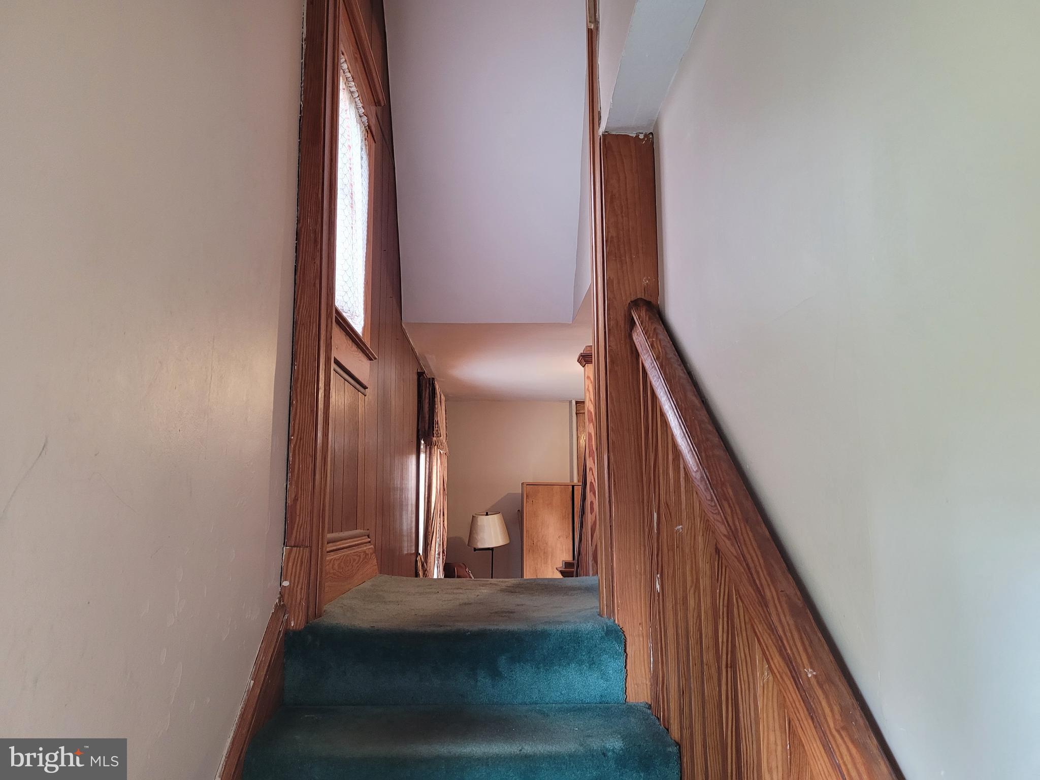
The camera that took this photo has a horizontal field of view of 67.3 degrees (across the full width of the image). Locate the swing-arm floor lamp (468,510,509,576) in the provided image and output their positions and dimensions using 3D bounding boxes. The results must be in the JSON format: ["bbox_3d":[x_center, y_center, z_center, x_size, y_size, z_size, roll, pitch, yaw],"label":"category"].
[{"bbox_3d":[-0.231,1.653,5.713,0.320,1.500,0.320,0,-9,-2],"label":"swing-arm floor lamp"}]

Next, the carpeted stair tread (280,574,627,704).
[{"bbox_3d":[-0.149,0.714,2.367,0.830,0.205,1.030,0,-9,-2],"label":"carpeted stair tread"}]

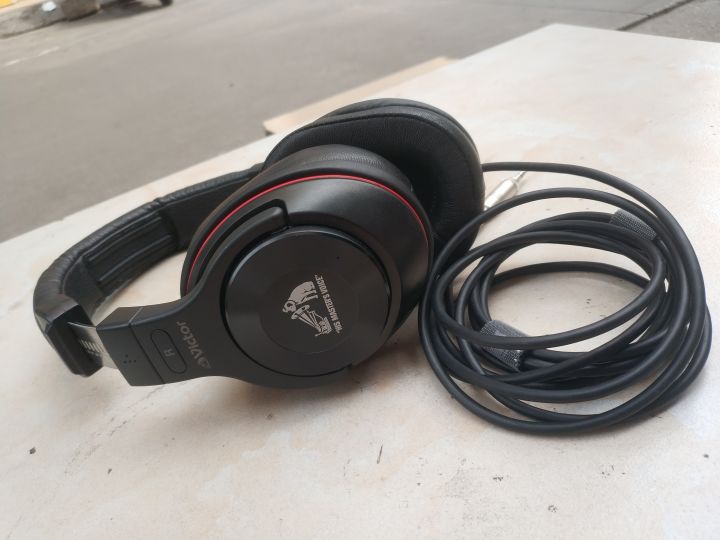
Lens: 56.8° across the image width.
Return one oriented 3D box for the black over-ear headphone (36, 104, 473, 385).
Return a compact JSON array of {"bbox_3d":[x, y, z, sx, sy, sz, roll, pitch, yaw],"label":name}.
[{"bbox_3d":[-0.040,-0.014,0.287,0.183,0.082,0.133,-9,31,15],"label":"black over-ear headphone"}]

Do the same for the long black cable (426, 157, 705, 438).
[{"bbox_3d":[0.080,-0.004,0.285,0.114,0.039,0.162,-4,33,2],"label":"long black cable"}]

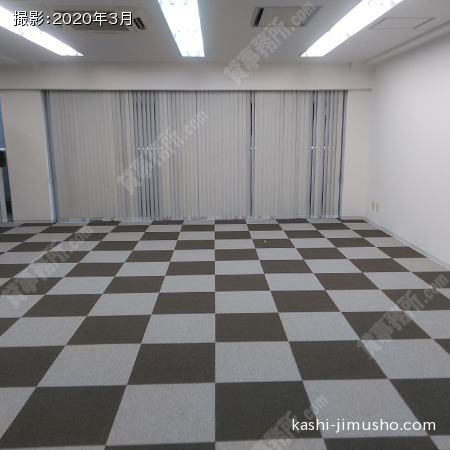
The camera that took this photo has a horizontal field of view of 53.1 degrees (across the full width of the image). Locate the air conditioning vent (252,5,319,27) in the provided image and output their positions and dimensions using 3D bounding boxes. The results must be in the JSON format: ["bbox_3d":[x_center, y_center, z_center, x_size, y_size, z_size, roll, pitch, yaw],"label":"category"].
[{"bbox_3d":[0.527,-1.892,4.107,0.548,0.060,0.730,-1,12,-1],"label":"air conditioning vent"}]

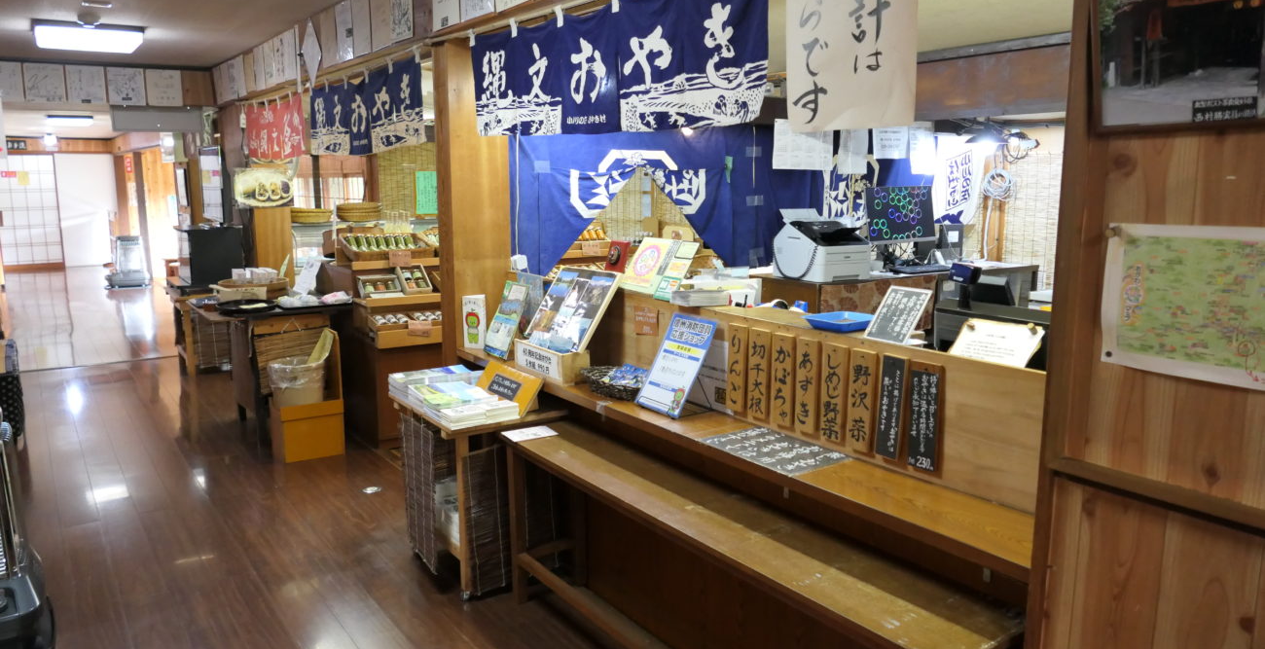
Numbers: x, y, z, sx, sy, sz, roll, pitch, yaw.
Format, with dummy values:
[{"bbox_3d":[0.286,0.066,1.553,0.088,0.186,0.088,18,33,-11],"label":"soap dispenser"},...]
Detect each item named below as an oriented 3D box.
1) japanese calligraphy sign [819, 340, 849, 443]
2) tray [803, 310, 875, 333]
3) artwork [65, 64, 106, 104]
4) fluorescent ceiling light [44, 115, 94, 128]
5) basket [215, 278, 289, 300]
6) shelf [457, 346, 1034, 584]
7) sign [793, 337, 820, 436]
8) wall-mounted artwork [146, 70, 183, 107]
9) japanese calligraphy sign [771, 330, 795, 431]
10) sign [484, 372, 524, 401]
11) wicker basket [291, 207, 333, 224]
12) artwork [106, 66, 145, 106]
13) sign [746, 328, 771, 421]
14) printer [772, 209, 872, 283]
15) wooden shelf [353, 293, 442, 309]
[{"bbox_3d":[0.517,0.176,2.244,0.018,0.252,0.078,-7,12,-34],"label":"japanese calligraphy sign"},{"bbox_3d":[0.563,-0.005,2.317,0.183,0.031,0.153,-7,12,-34],"label":"tray"},{"bbox_3d":[-4.054,-1.785,6.521,0.243,0.266,0.018,-7,12,-34],"label":"artwork"},{"bbox_3d":[-5.388,-1.950,8.434,0.373,0.075,0.418,-7,12,-34],"label":"fluorescent ceiling light"},{"bbox_3d":[-2.252,-0.198,5.244,0.388,0.114,0.388,-7,12,-34],"label":"basket"},{"bbox_3d":[0.105,0.277,2.676,0.250,0.035,2.500,-7,12,-34],"label":"shelf"},{"bbox_3d":[0.468,0.165,2.337,0.016,0.256,0.072,-7,12,-34],"label":"sign"},{"bbox_3d":[-3.626,-1.832,6.817,0.243,0.270,0.018,-7,12,-34],"label":"wall-mounted artwork"},{"bbox_3d":[0.412,0.151,2.392,0.018,0.252,0.077,-7,12,-34],"label":"japanese calligraphy sign"},{"bbox_3d":[-0.458,0.227,3.158,0.174,0.066,0.008,11,-20,49],"label":"sign"},{"bbox_3d":[-2.584,-0.868,7.013,0.373,0.100,0.373,-7,12,-34],"label":"wicker basket"},{"bbox_3d":[-3.838,-1.804,6.671,0.243,0.272,0.018,-7,12,-34],"label":"artwork"},{"bbox_3d":[0.363,0.140,2.484,0.016,0.256,0.074,-7,12,-34],"label":"sign"},{"bbox_3d":[1.036,-0.436,4.777,0.370,0.360,0.370,-7,12,-34],"label":"printer"},{"bbox_3d":[-1.226,-0.159,4.845,0.580,0.045,0.280,-7,12,-34],"label":"wooden shelf"}]

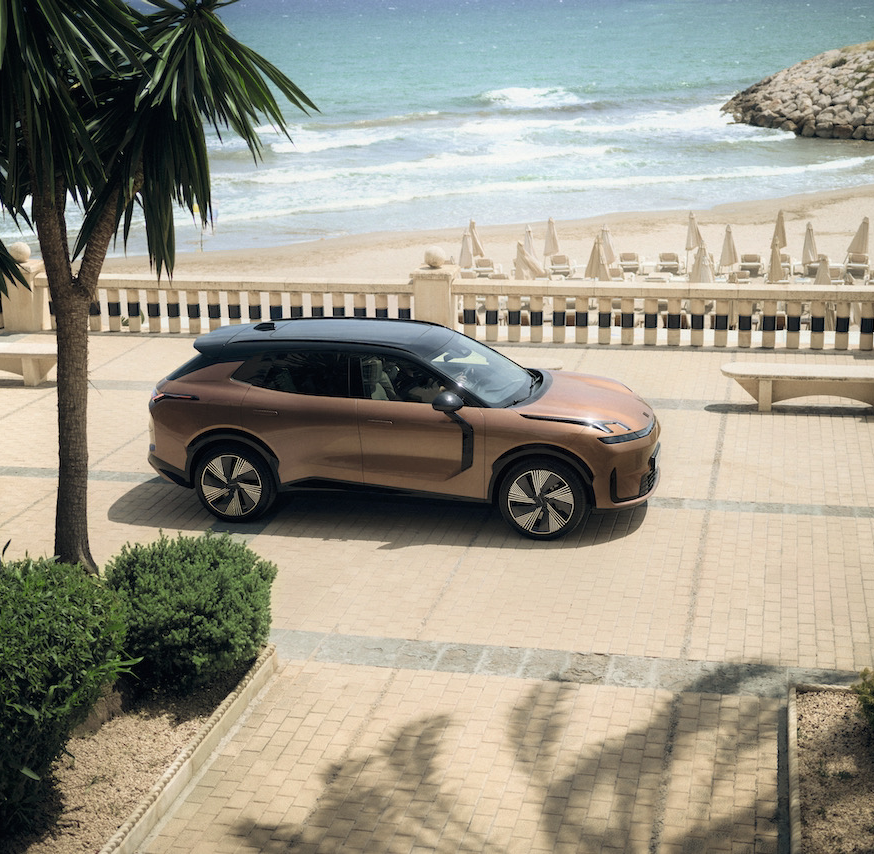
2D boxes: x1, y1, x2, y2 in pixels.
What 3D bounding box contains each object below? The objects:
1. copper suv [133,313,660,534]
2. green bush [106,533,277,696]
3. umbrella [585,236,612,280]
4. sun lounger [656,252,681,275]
[{"bbox_3d":[-0.328,-0.116,13.324,4.820,1.680,1.950,2,17,14],"label":"copper suv"},{"bbox_3d":[-1.702,1.224,9.845,1.160,0.920,1.140,2,17,13],"label":"green bush"},{"bbox_3d":[4.712,-4.554,41.523,0.750,2.050,0.700,2,17,13],"label":"umbrella"},{"bbox_3d":[7.556,-5.465,46.000,0.700,0.730,1.900,2,17,13],"label":"sun lounger"}]

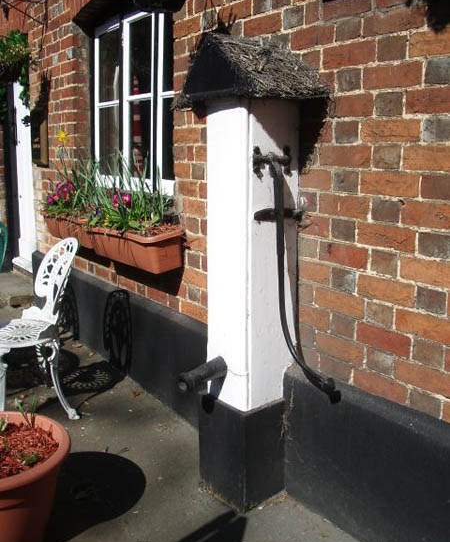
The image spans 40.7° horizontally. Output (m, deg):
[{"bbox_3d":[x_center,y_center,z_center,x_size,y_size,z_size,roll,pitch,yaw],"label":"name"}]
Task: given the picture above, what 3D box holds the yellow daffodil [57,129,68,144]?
[{"bbox_3d":[-0.947,-0.783,3.534,0.070,0.080,0.055,2,12,9],"label":"yellow daffodil"}]

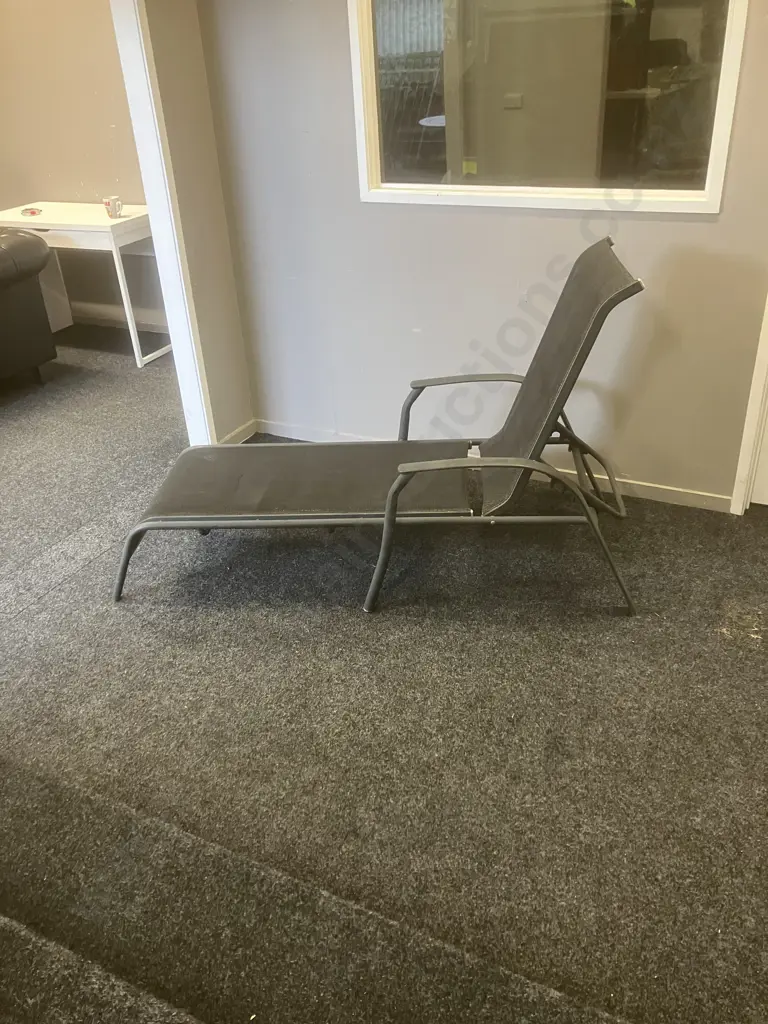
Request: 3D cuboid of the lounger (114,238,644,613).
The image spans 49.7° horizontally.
[{"bbox_3d":[-0.048,-0.259,2.520,1.610,0.962,0.607,0,29,6],"label":"lounger"}]

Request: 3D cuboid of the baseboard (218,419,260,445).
[{"bbox_3d":[-0.644,-0.331,3.672,0.017,0.061,0.275,10,31,22],"label":"baseboard"}]

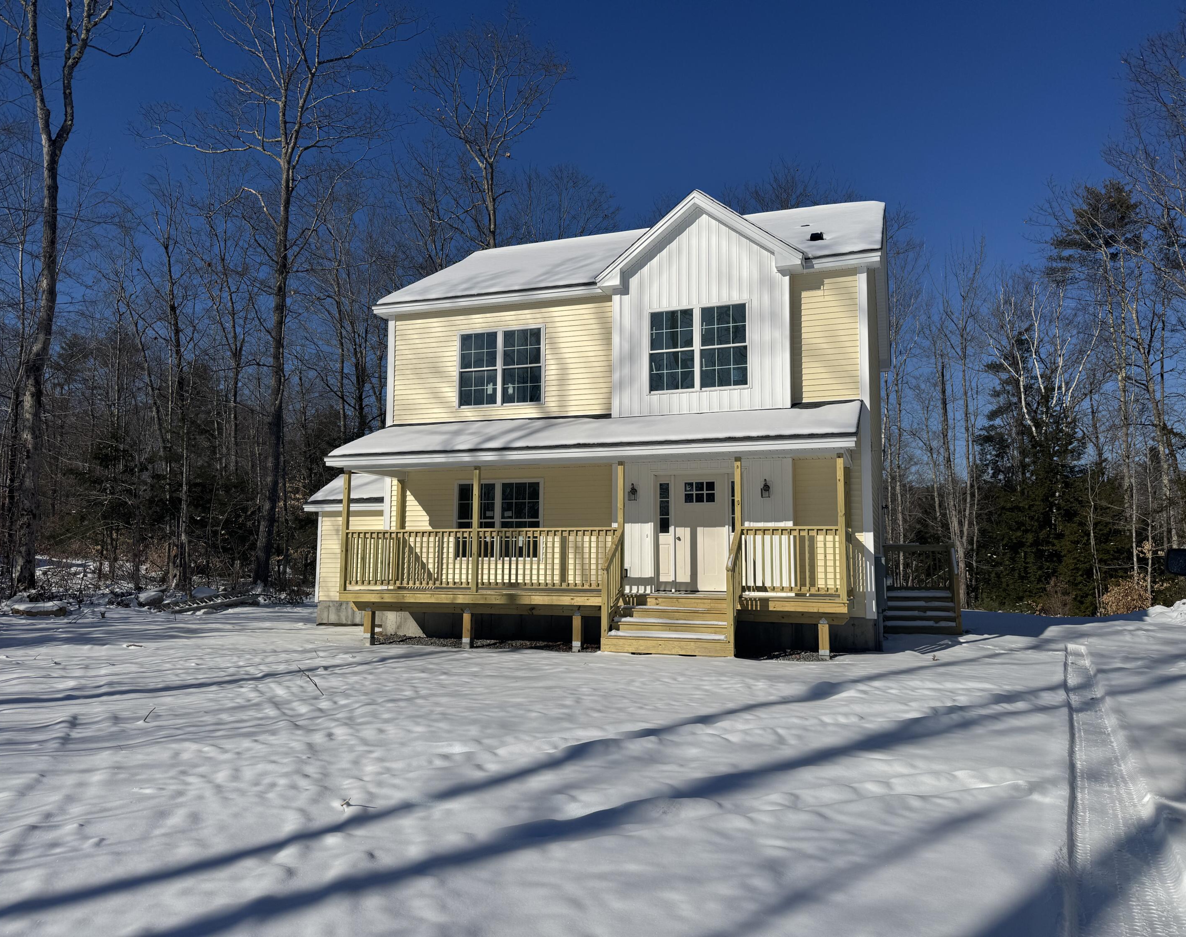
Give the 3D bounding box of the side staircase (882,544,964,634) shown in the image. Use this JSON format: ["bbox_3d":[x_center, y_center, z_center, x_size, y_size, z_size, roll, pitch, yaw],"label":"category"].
[{"bbox_3d":[6.739,2.441,17.817,1.450,1.790,1.800,-2,-5,20],"label":"side staircase"}]

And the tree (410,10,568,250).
[{"bbox_3d":[-4.491,-7.464,36.525,6.820,25.150,6.820,-2,-5,20],"label":"tree"}]

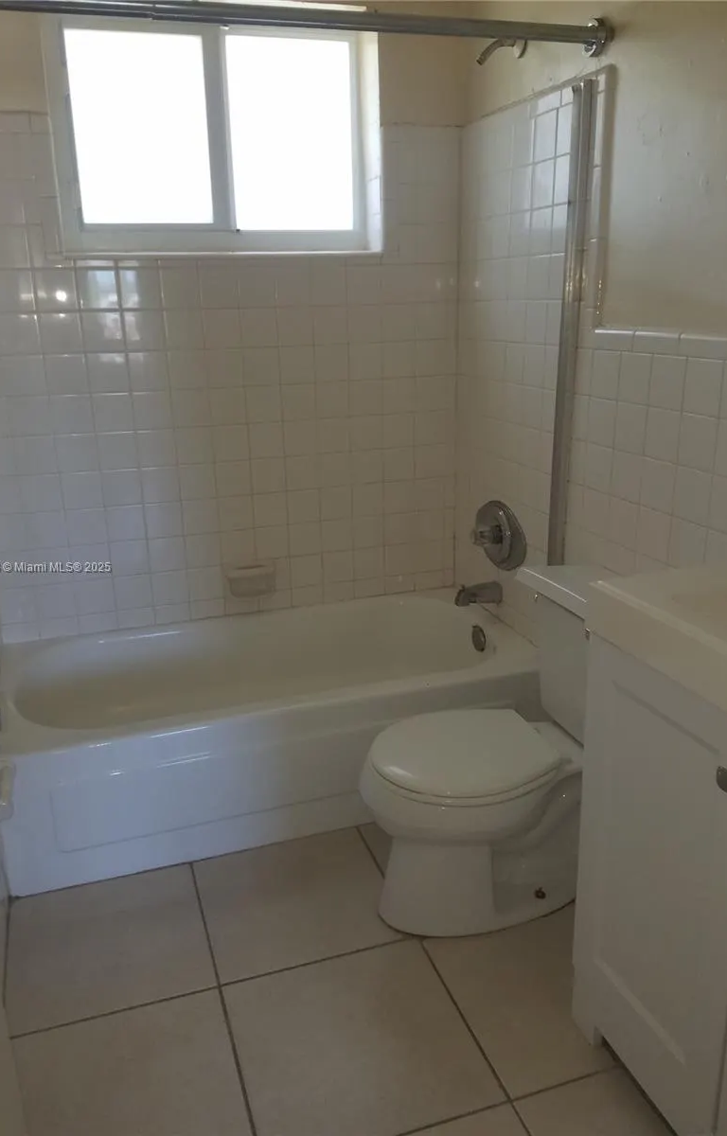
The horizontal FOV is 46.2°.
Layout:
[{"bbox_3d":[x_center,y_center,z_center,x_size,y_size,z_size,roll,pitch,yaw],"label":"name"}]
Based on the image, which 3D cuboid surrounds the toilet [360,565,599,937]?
[{"bbox_3d":[0.319,0.422,1.939,0.675,0.735,0.440,-7,19,-18],"label":"toilet"}]

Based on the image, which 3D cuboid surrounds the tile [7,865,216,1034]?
[{"bbox_3d":[-0.570,0.837,1.911,0.430,0.010,0.430,-7,19,-18],"label":"tile"}]

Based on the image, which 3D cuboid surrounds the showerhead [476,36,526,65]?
[{"bbox_3d":[0.347,-1.309,2.158,0.130,0.078,0.062,-7,19,-18],"label":"showerhead"}]

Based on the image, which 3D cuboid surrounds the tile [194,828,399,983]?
[{"bbox_3d":[-0.158,0.788,2.035,0.435,0.010,0.435,-7,19,-18],"label":"tile"}]

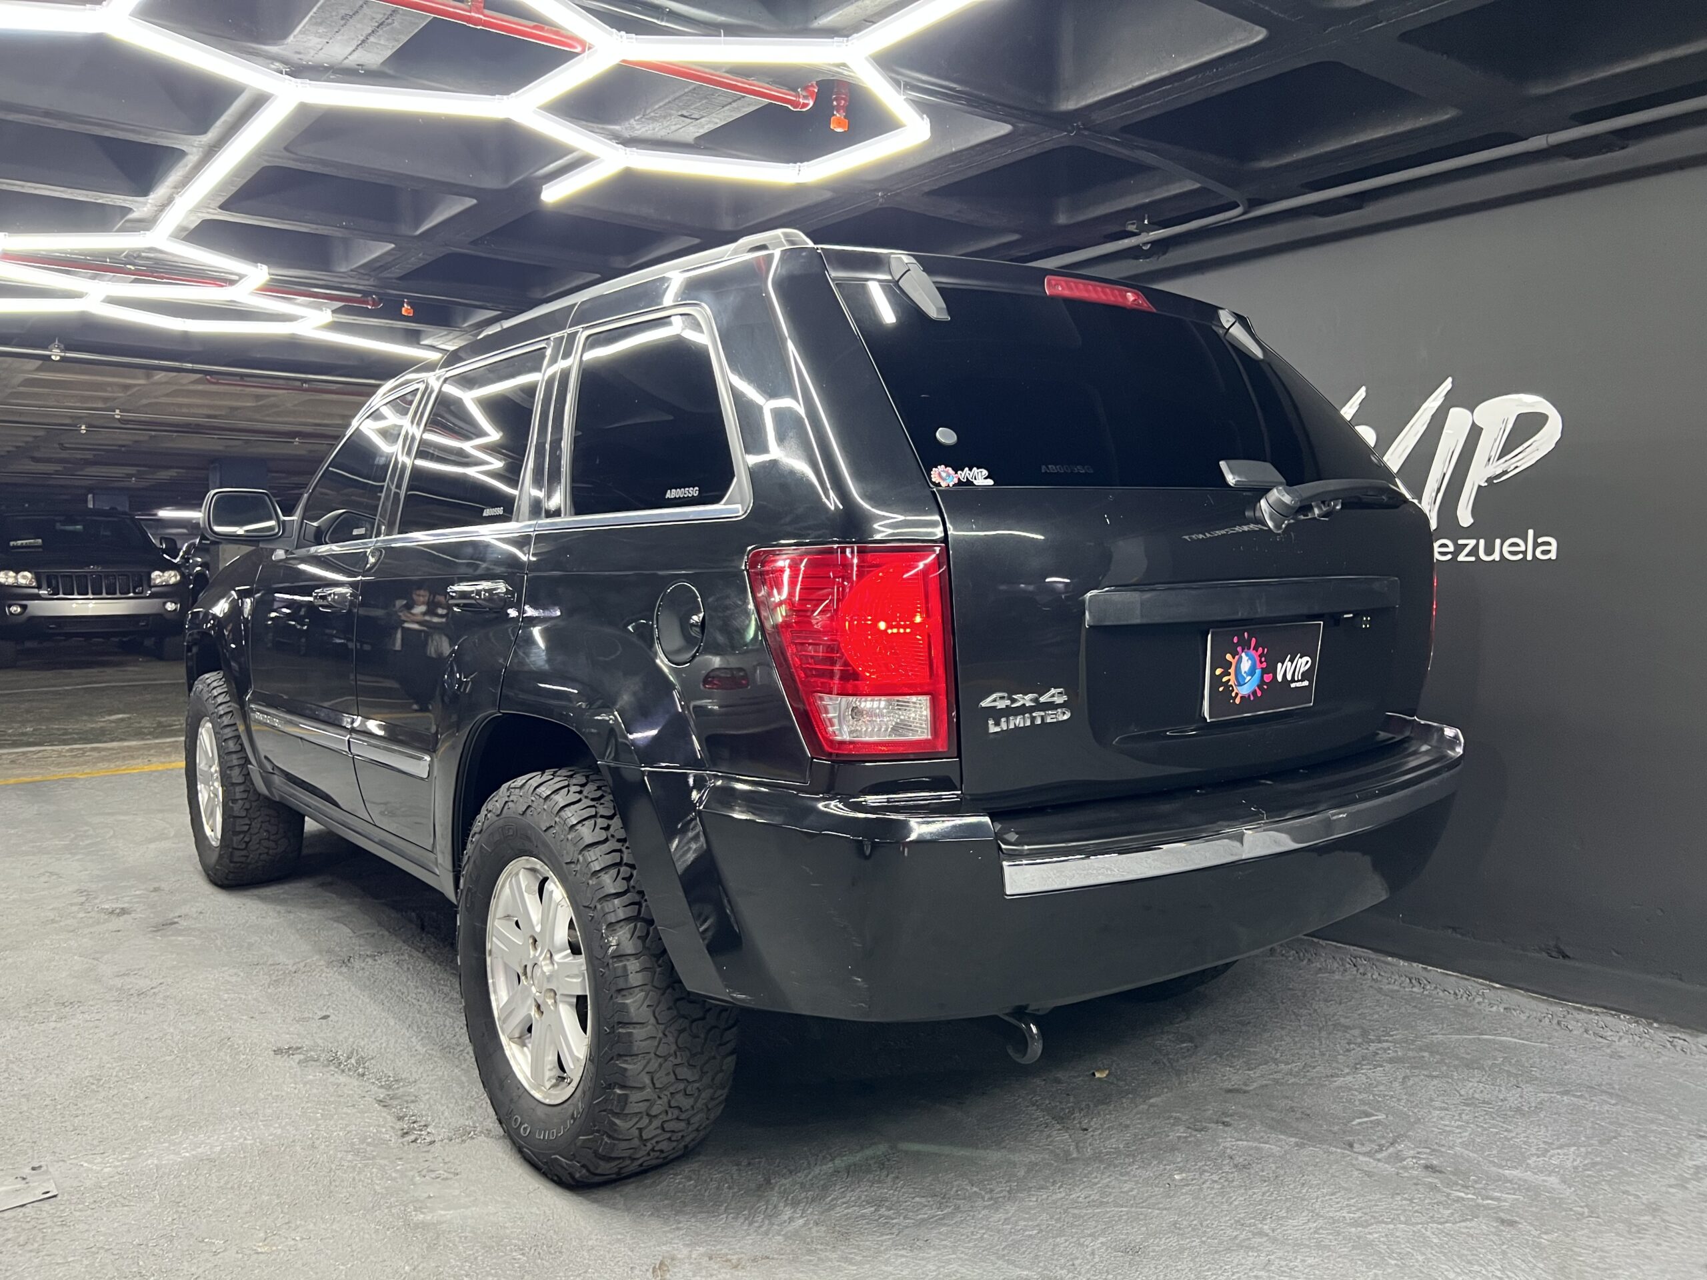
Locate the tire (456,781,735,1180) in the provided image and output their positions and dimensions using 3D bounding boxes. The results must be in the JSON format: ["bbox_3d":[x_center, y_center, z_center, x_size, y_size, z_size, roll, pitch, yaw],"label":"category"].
[{"bbox_3d":[-0.525,0.643,2.542,0.260,0.775,0.790,-2,4,-38],"label":"tire"}]

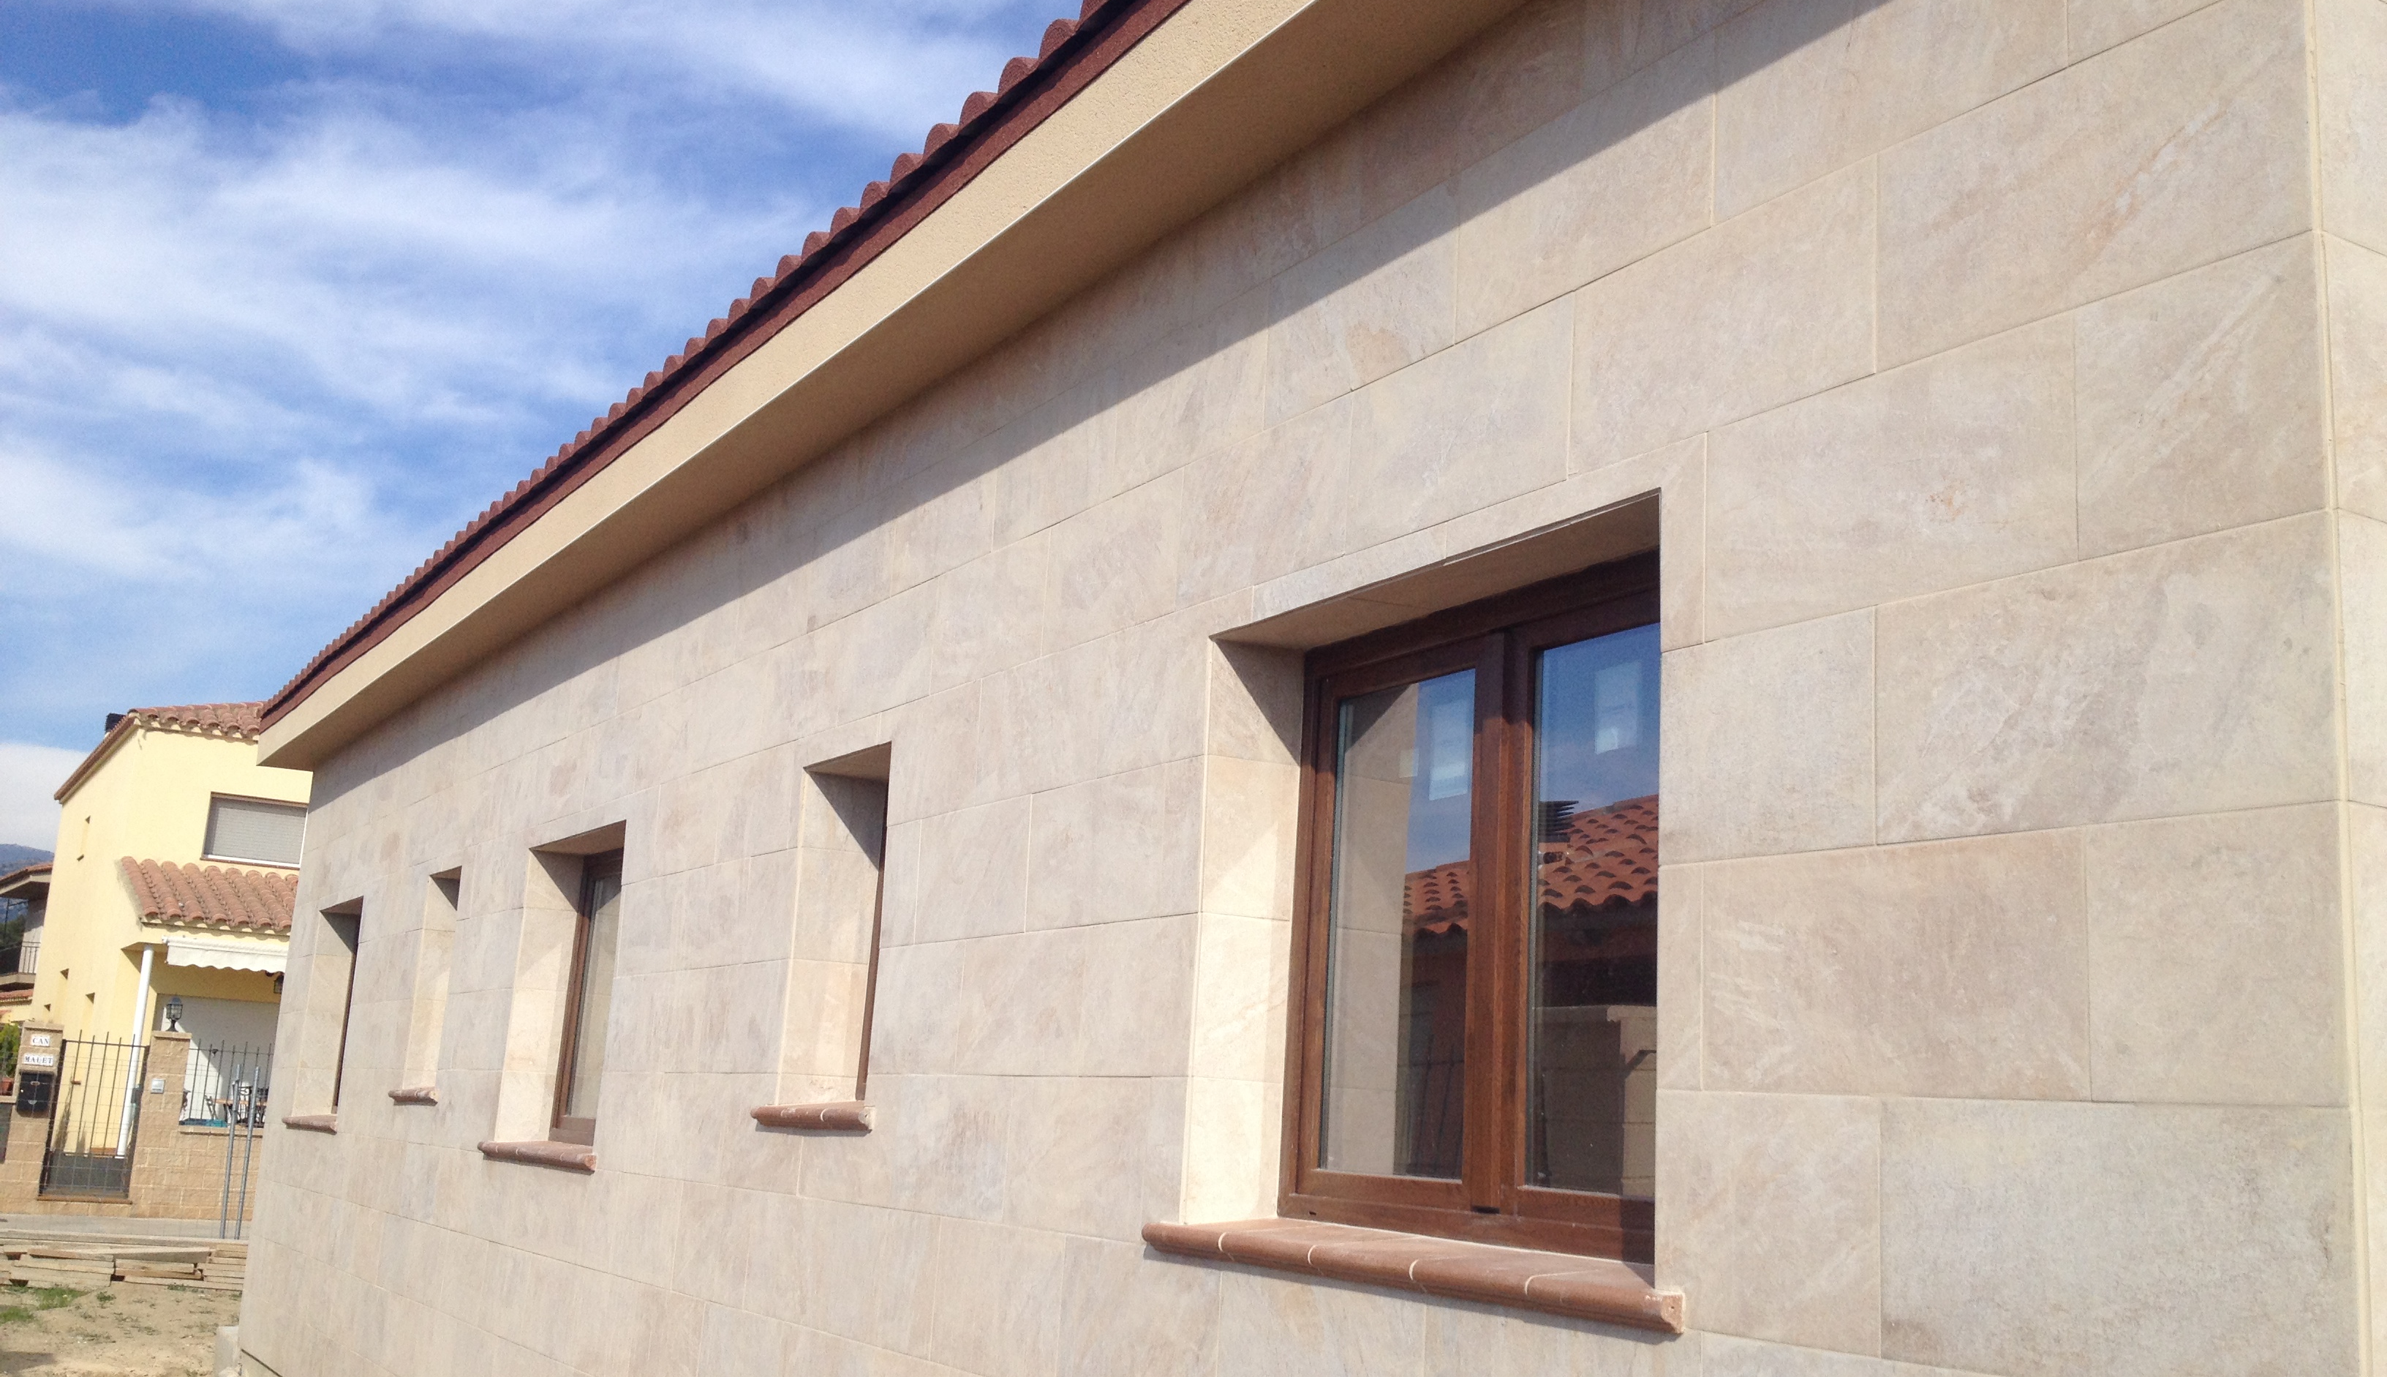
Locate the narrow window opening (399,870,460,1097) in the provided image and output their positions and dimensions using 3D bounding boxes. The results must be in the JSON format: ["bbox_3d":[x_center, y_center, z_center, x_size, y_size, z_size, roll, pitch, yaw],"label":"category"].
[{"bbox_3d":[-3.072,1.240,10.077,0.212,0.905,0.606,8,-12,-28],"label":"narrow window opening"}]

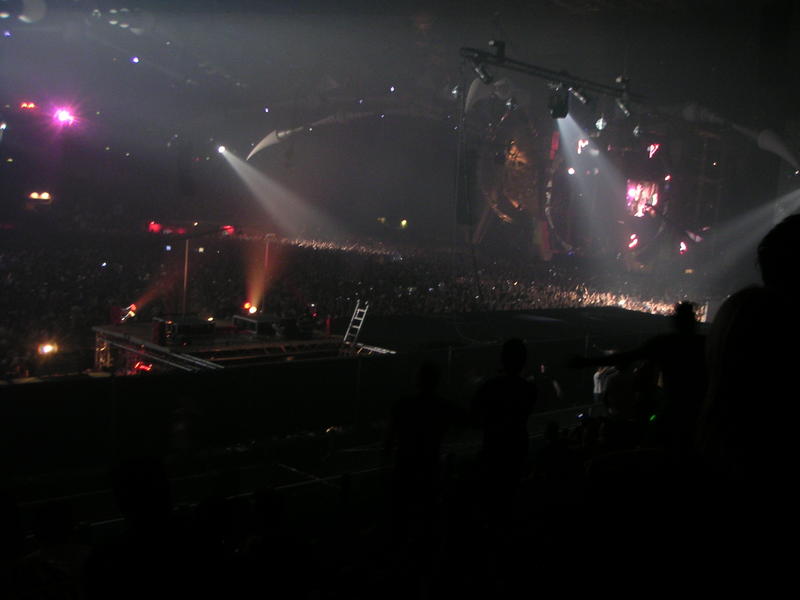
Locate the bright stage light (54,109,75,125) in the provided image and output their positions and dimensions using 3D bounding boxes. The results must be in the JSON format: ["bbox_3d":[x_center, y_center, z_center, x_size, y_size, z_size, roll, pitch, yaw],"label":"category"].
[{"bbox_3d":[-15.281,-8.358,40.000,0.850,0.750,0.600,-1,7,-30],"label":"bright stage light"}]

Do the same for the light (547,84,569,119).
[{"bbox_3d":[4.484,-5.651,25.000,0.600,0.920,0.600,7,7,37],"label":"light"}]

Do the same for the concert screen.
[{"bbox_3d":[17.120,-7.095,62.000,2.500,2.650,0.300,6,7,30],"label":"concert screen"}]

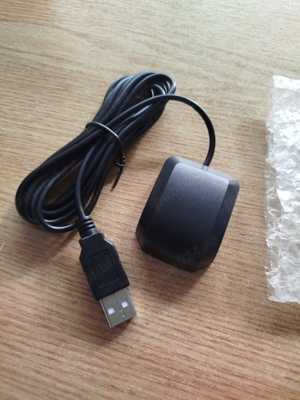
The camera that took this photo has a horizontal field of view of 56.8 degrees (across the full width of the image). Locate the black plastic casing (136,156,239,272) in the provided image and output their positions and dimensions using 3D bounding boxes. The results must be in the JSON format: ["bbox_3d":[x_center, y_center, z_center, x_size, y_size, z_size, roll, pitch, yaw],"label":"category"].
[{"bbox_3d":[0.018,0.004,0.126,0.038,0.015,0.050,22,73,6],"label":"black plastic casing"}]

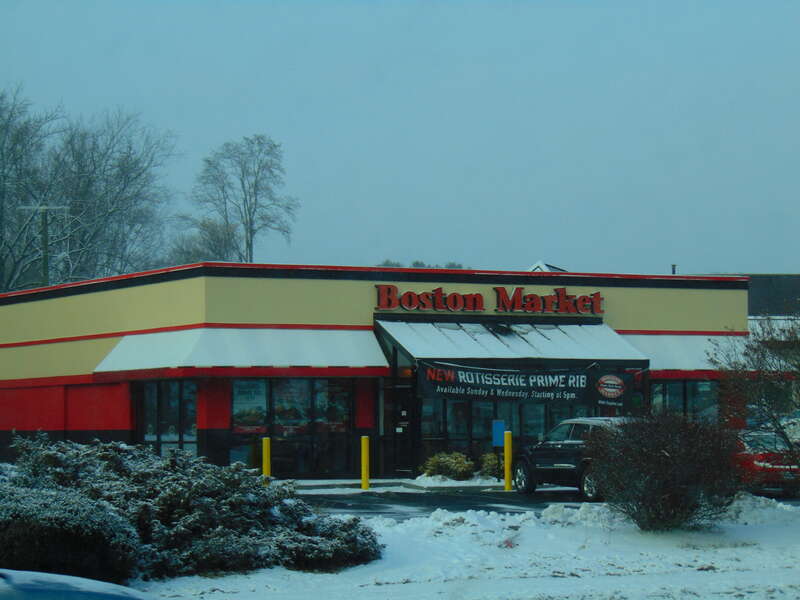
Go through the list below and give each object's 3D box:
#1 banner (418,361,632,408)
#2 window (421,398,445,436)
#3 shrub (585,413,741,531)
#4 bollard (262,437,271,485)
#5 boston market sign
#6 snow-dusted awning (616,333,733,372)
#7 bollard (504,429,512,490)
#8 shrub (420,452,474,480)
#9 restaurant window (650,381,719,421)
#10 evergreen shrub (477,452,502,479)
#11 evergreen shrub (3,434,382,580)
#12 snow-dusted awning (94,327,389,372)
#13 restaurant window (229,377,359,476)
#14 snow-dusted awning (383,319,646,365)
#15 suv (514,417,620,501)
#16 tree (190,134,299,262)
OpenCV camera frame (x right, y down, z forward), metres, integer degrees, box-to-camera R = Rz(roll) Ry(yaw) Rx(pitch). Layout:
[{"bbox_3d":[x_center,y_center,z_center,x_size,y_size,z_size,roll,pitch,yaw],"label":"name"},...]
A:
[{"bbox_3d":[3.162,2.125,62.407,6.080,1.060,0.060,1,-3,-27],"label":"banner"},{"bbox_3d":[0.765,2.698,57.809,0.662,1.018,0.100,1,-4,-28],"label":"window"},{"bbox_3d":[3.418,2.233,32.500,1.970,1.523,1.855,-1,-3,6],"label":"shrub"},{"bbox_3d":[-2.899,3.540,54.200,0.170,1.118,0.170,1,-4,-28],"label":"bollard"},{"bbox_3d":[2.398,-0.005,64.517,6.800,0.640,0.180,1,-3,-27],"label":"boston market sign"},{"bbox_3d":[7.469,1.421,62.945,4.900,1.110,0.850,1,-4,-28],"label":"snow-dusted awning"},{"bbox_3d":[2.443,3.632,56.200,0.170,1.330,0.170,0,-3,0],"label":"bollard"},{"bbox_3d":[1.089,3.816,57.200,1.176,0.665,1.050,1,-4,-28],"label":"shrub"},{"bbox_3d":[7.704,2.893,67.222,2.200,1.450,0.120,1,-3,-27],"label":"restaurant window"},{"bbox_3d":[2.212,4.052,61.000,0.660,0.660,0.640,0,-3,0],"label":"evergreen shrub"},{"bbox_3d":[-2.124,2.023,25.300,3.700,1.360,2.700,0,-3,0],"label":"evergreen shrub"},{"bbox_3d":[-3.839,1.327,59.672,5.180,1.110,5.700,1,-4,-28],"label":"snow-dusted awning"},{"bbox_3d":[-2.454,2.972,57.992,3.301,2.343,0.120,1,-4,-28],"label":"restaurant window"},{"bbox_3d":[2.900,1.115,63.566,6.750,1.170,2.250,1,-3,-27],"label":"snow-dusted awning"},{"bbox_3d":[4.223,3.393,54.451,1.870,1.740,4.700,1,-3,-29],"label":"suv"},{"bbox_3d":[-7.351,-0.118,118.000,5.011,15.412,5.011,0,-3,-4],"label":"tree"}]

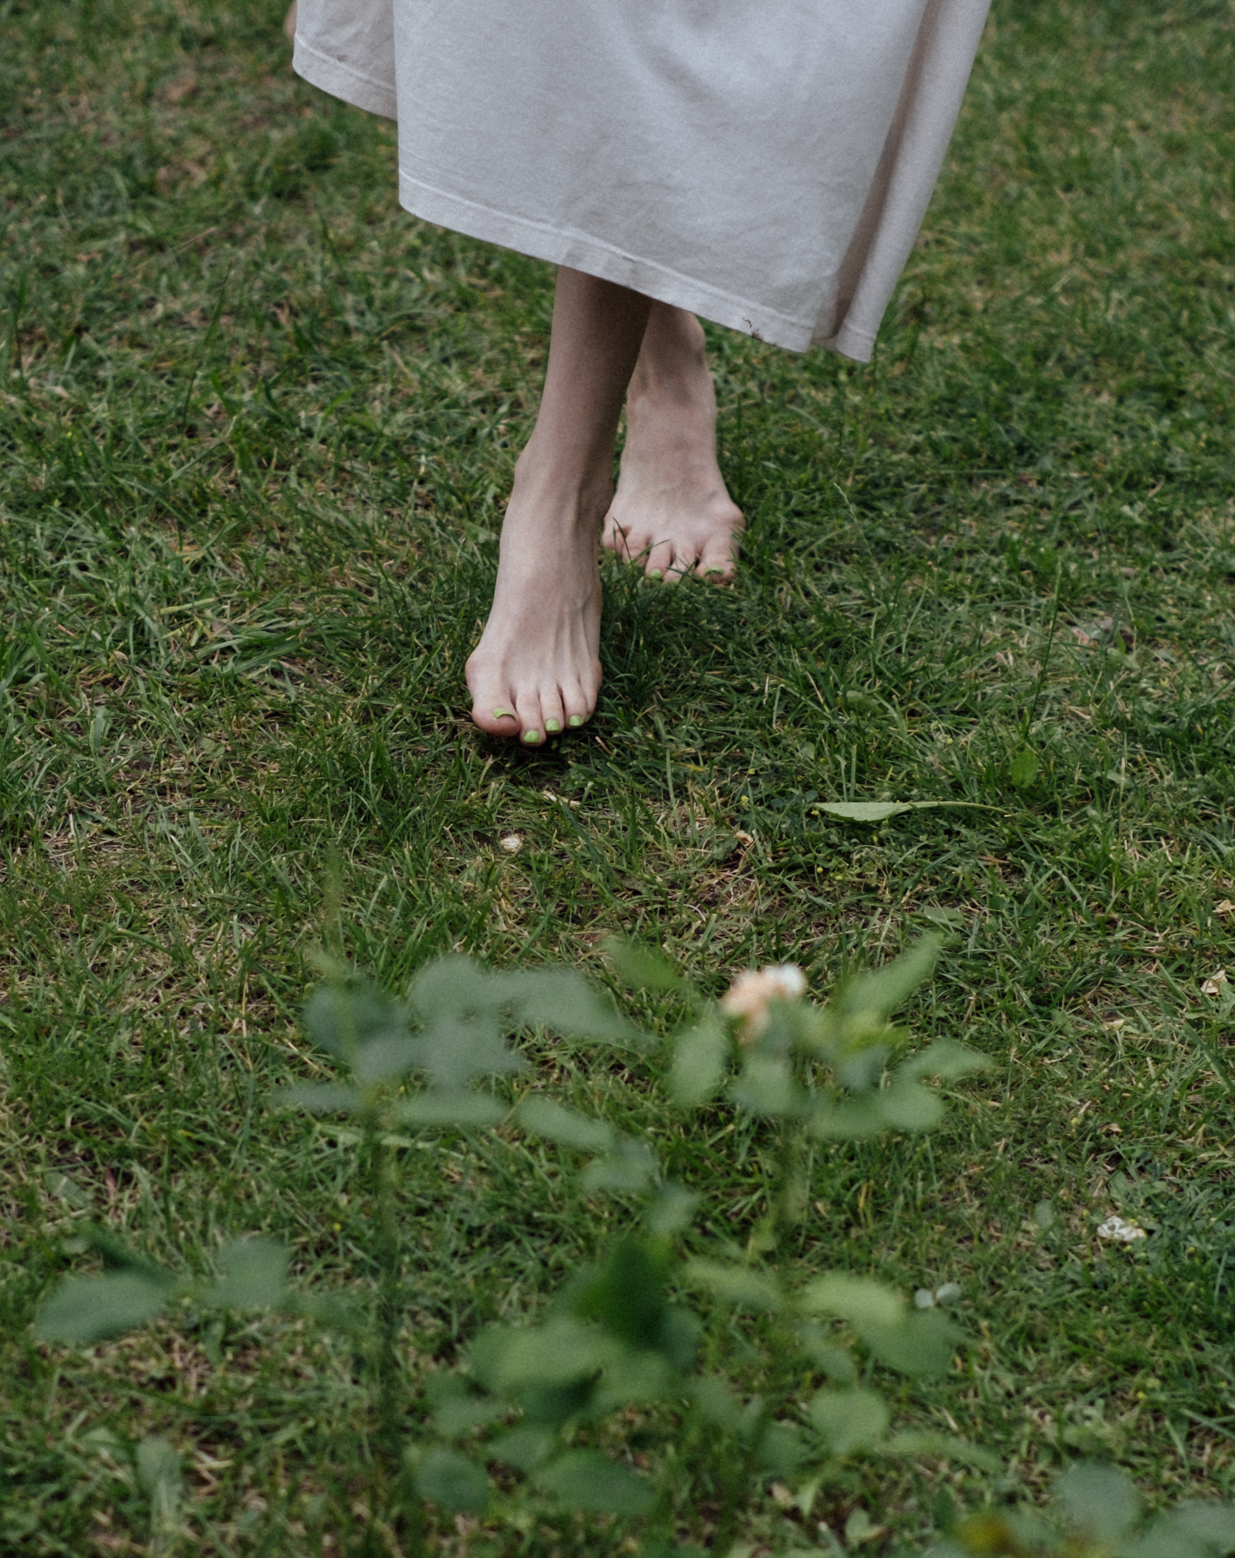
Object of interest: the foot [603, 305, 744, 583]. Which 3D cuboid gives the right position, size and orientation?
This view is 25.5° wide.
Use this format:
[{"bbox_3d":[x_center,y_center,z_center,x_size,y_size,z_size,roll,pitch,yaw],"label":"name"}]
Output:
[{"bbox_3d":[0.036,-0.250,1.956,0.098,0.125,0.225,-1,37,-2],"label":"foot"}]

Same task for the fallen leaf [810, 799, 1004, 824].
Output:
[{"bbox_3d":[0.177,0.019,1.661,0.115,0.008,0.018,1,37,2],"label":"fallen leaf"}]

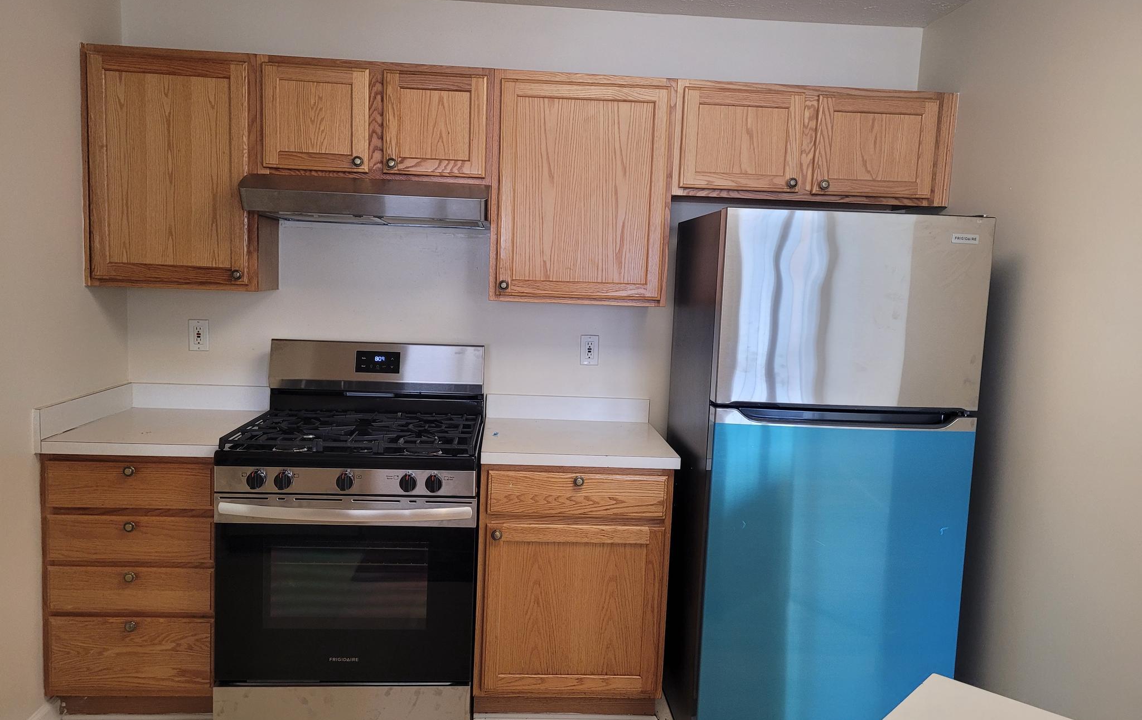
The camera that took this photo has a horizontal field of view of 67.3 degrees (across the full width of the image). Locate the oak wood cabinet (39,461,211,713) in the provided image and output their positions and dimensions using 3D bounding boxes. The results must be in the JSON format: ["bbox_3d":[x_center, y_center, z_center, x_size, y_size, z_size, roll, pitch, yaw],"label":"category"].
[{"bbox_3d":[-1.350,0.682,2.899,0.535,0.861,0.630,2,6,-4],"label":"oak wood cabinet"}]

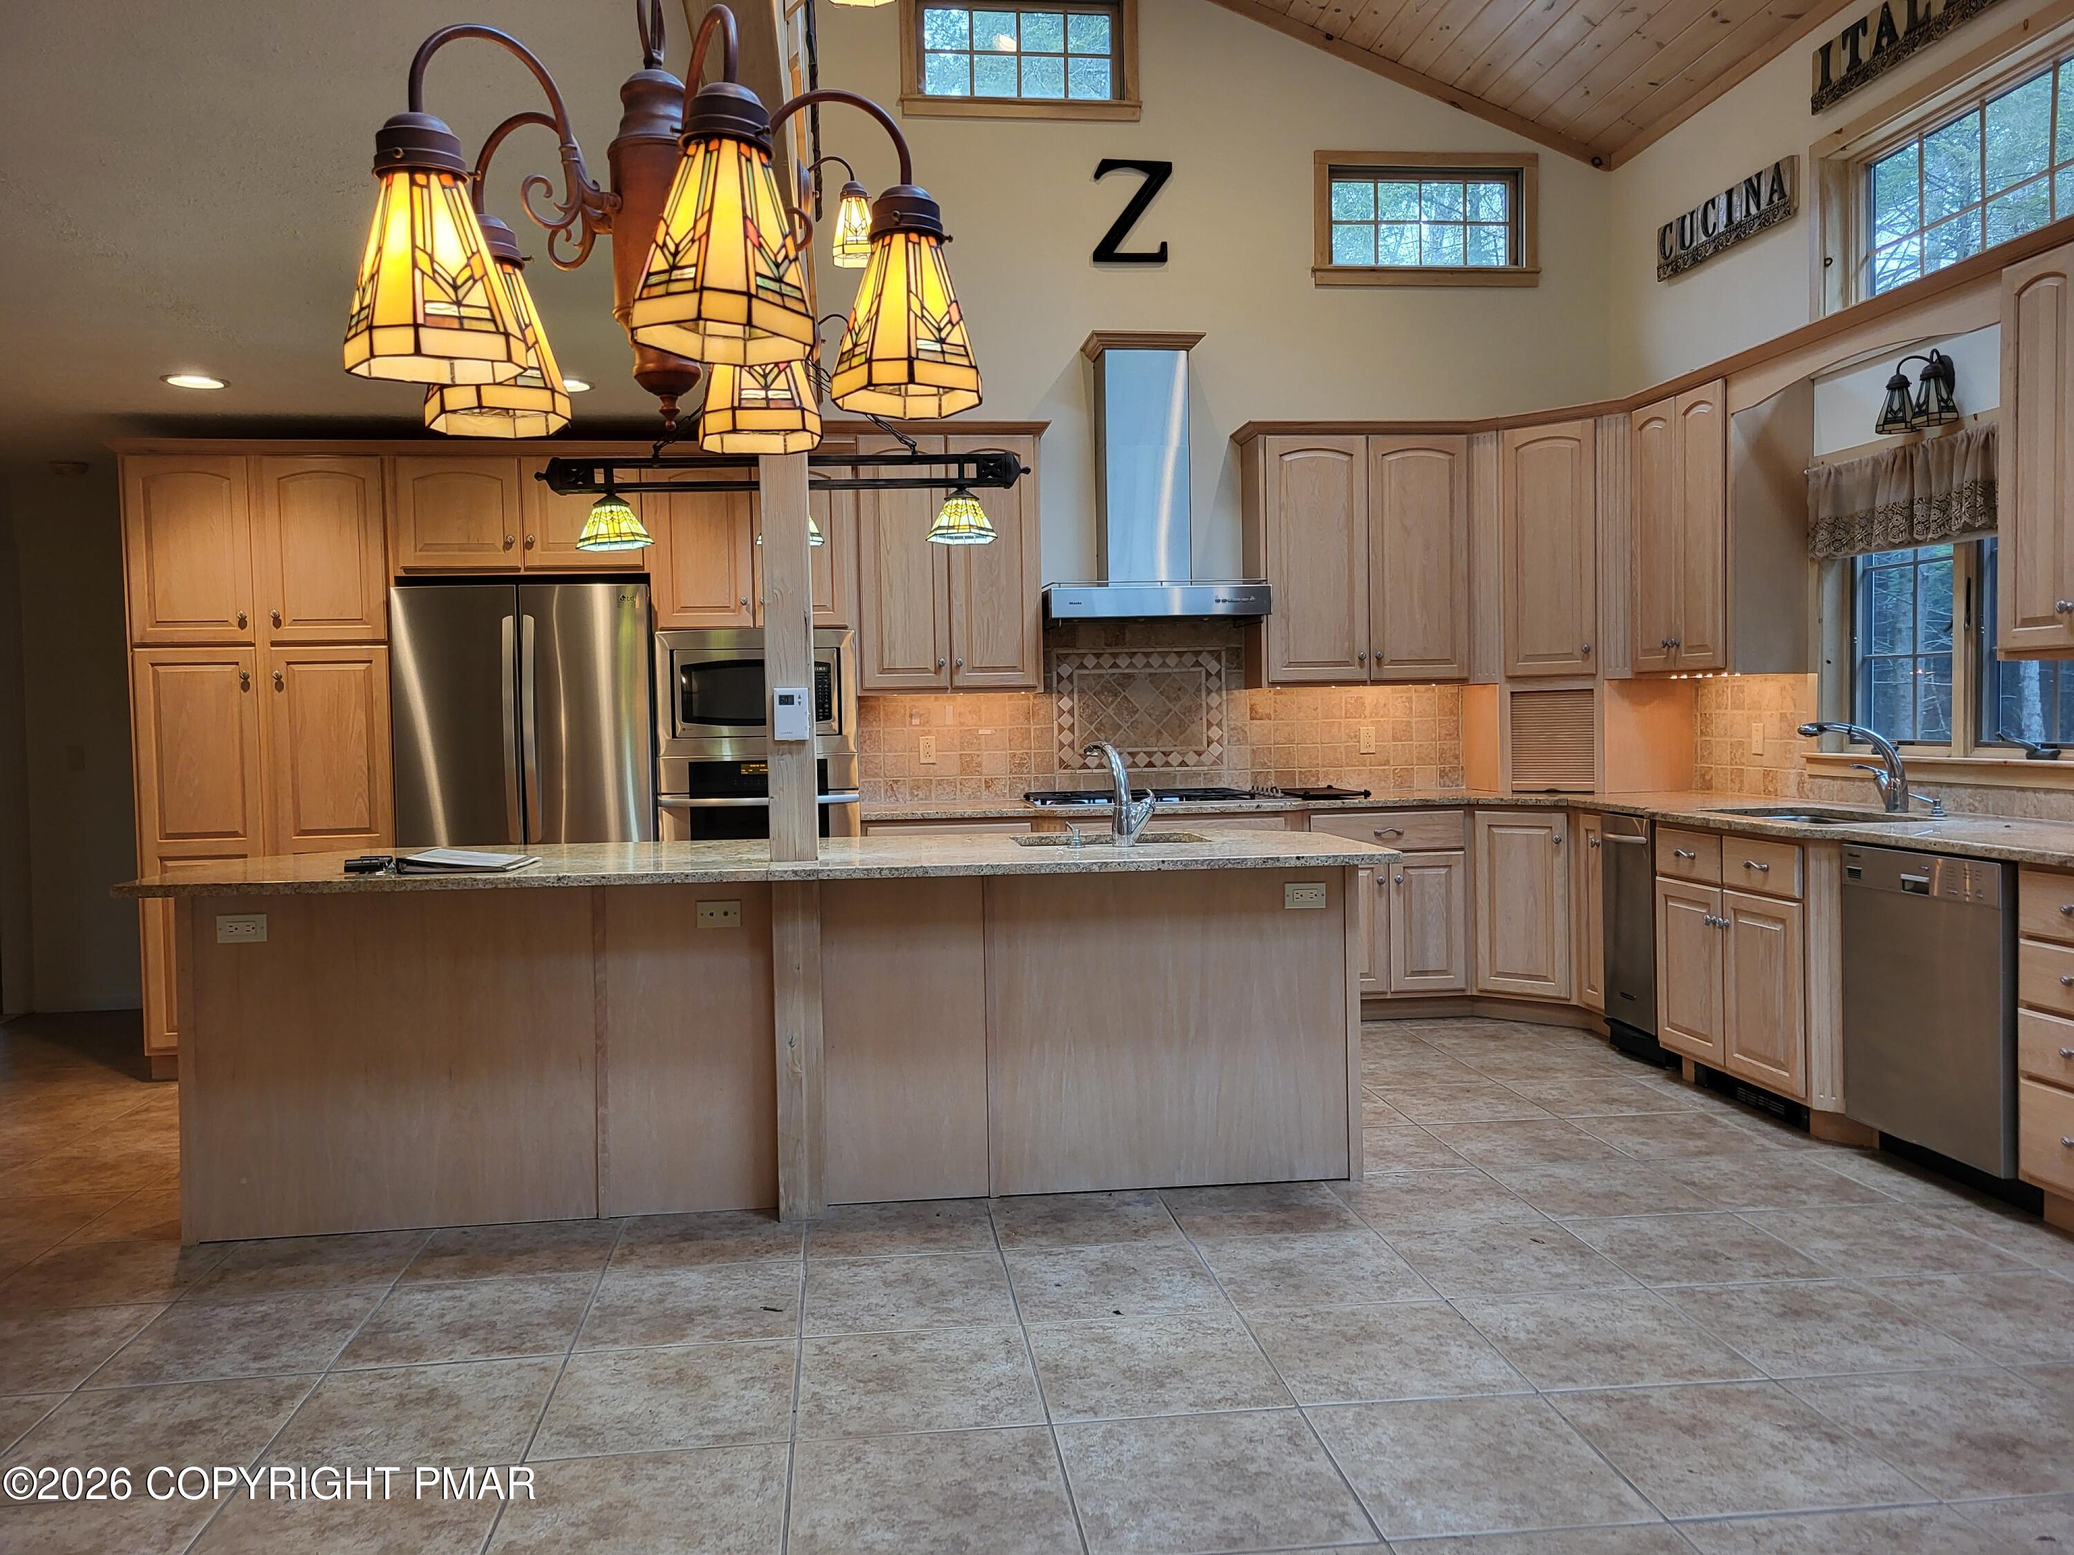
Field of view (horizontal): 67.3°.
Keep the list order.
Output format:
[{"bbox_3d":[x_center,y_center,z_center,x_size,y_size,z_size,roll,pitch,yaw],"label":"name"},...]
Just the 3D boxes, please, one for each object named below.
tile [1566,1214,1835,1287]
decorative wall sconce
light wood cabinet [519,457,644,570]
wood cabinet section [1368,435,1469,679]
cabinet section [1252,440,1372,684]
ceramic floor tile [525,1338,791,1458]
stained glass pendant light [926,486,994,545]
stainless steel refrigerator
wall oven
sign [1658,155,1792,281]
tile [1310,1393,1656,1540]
[{"bbox_3d":[1.529,1.102,3.626,0.453,0.010,0.453,-1,2,-7],"label":"tile"},{"bbox_3d":[2.719,-1.183,4.762,0.190,0.241,0.310,-1,2,-7],"label":"decorative wall sconce"},{"bbox_3d":[-1.681,-0.968,5.897,0.439,0.407,0.460,-1,2,-7],"label":"light wood cabinet"},{"bbox_3d":[1.579,-0.916,6.682,0.431,1.035,0.325,-1,2,-7],"label":"wood cabinet section"},{"bbox_3d":[1.138,-0.907,6.630,0.454,1.035,0.325,-1,2,-7],"label":"cabinet section"},{"bbox_3d":[-0.698,1.193,2.990,0.457,0.010,0.457,-1,2,-7],"label":"ceramic floor tile"},{"bbox_3d":[-0.205,-0.712,4.268,0.190,0.151,0.190,-1,2,-7],"label":"stained glass pendant light"},{"bbox_3d":[-1.900,0.168,6.031,0.910,1.760,0.770,-1,2,-7],"label":"stainless steel refrigerator"},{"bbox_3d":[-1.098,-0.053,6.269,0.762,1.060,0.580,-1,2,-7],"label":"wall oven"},{"bbox_3d":[2.637,-2.132,5.986,0.030,0.212,0.919,-1,2,-7],"label":"sign"},{"bbox_3d":[0.730,1.154,2.618,0.453,0.010,0.453,-1,2,-7],"label":"tile"}]

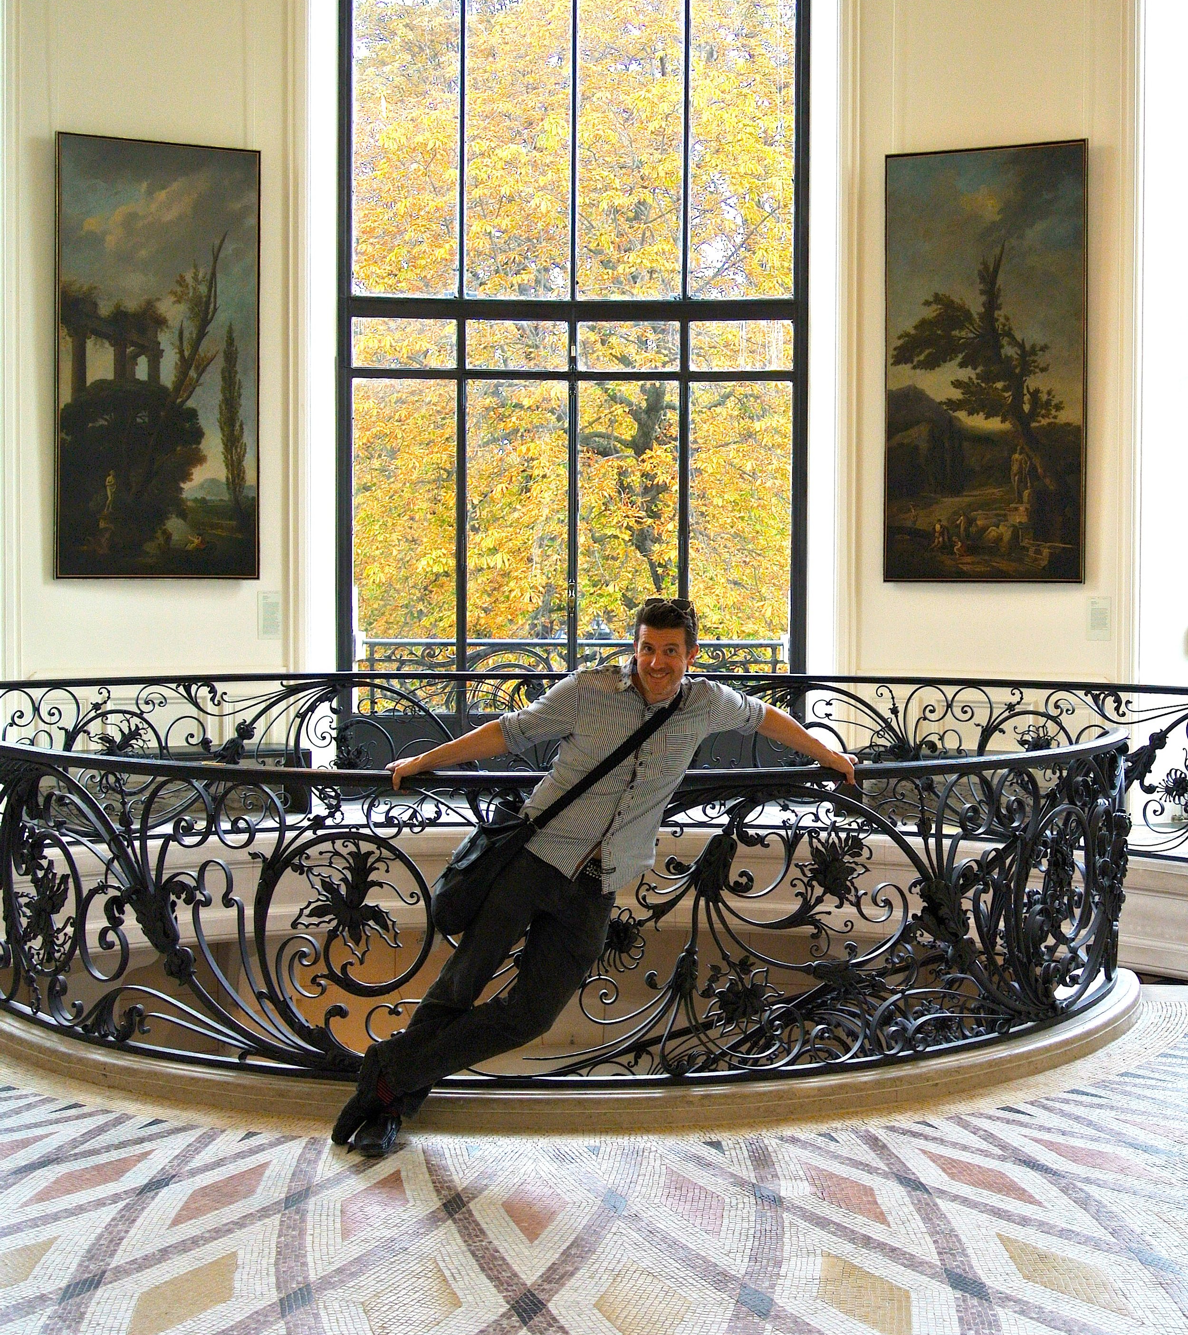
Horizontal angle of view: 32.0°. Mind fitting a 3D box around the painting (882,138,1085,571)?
[{"bbox_3d":[2.628,-2.028,13.962,1.351,2.912,0.070,1,2,24],"label":"painting"}]

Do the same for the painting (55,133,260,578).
[{"bbox_3d":[-2.924,-2.057,13.962,1.354,2.925,0.070,-1,2,-24],"label":"painting"}]

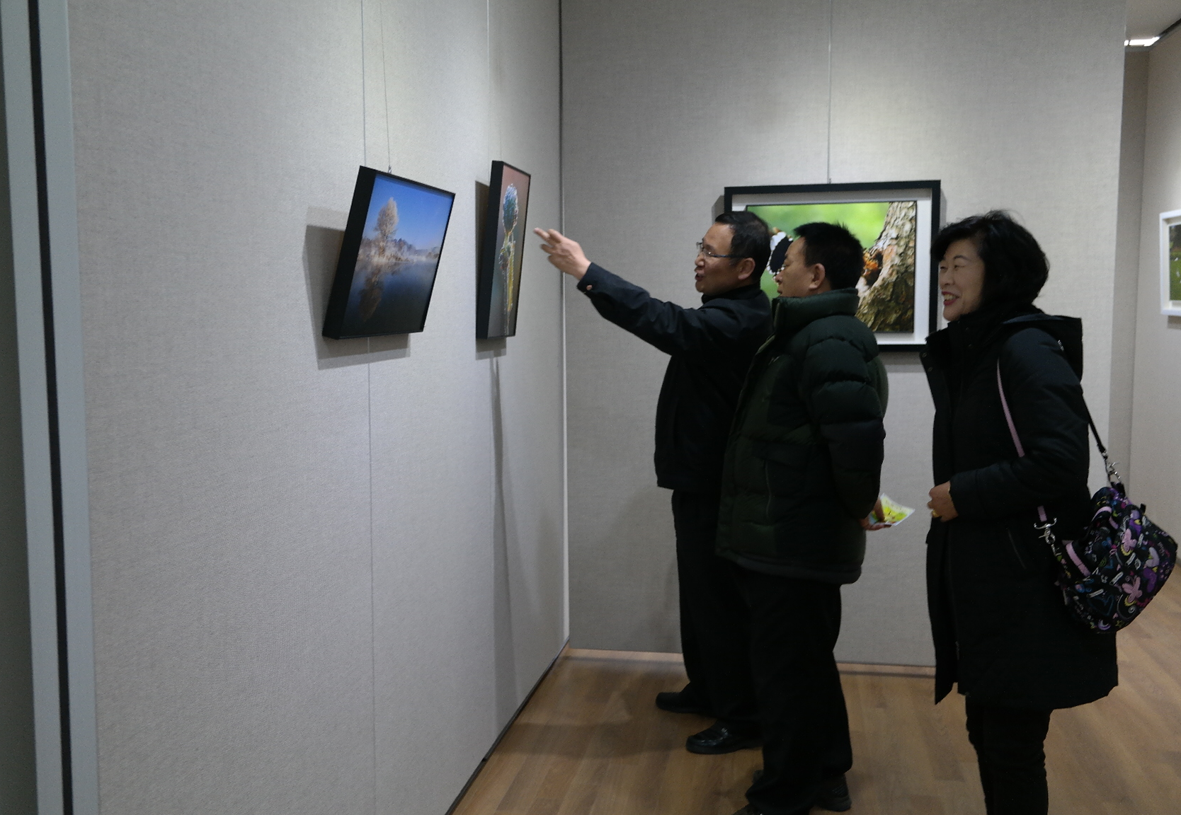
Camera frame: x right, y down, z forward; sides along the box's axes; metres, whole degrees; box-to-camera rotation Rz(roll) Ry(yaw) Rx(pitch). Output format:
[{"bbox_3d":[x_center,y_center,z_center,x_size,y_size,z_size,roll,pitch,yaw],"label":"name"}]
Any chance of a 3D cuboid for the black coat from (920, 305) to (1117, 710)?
[{"bbox_3d":[0.932,0.211,2.450,0.400,0.870,0.500,0,5,1],"label":"black coat"}]

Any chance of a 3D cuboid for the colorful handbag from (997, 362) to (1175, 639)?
[{"bbox_3d":[1.021,0.166,2.320,0.290,0.570,0.190,-20,10,-14],"label":"colorful handbag"}]

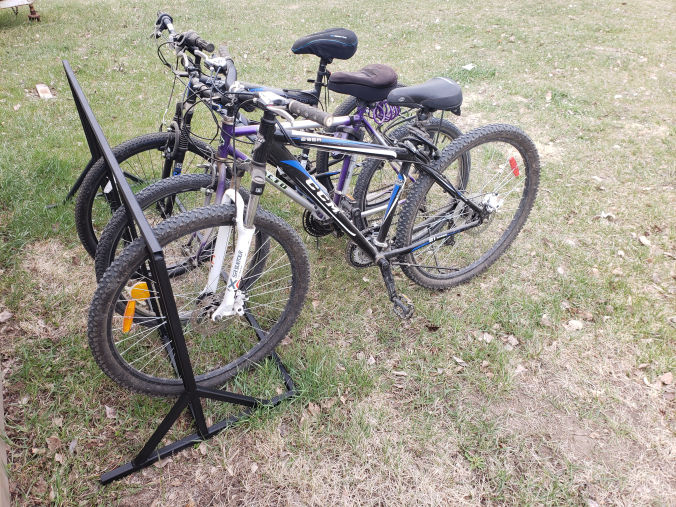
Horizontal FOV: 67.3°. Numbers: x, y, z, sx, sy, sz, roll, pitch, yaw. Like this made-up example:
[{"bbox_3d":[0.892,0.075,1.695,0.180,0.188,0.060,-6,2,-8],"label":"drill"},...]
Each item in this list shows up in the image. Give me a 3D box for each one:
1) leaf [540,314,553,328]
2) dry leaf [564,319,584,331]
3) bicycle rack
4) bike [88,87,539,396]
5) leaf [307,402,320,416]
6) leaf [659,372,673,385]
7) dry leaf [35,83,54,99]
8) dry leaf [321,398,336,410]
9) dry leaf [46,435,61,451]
[{"bbox_3d":[0.851,0.277,2.071,0.050,0.020,0.065,18,41,23],"label":"leaf"},{"bbox_3d":[0.957,0.289,2.054,0.075,0.020,0.060,21,42,26],"label":"dry leaf"},{"bbox_3d":[-0.891,-0.177,2.094,0.650,0.760,1.884,-19,40,-23],"label":"bicycle rack"},{"bbox_3d":[0.071,-0.128,1.763,1.830,1.060,0.640,-19,41,-24],"label":"bike"},{"bbox_3d":[-0.084,0.534,1.739,0.048,0.020,0.055,-3,37,-4],"label":"leaf"},{"bbox_3d":[1.183,0.451,1.834,0.052,0.020,0.052,30,46,34],"label":"leaf"},{"bbox_3d":[-2.508,-1.391,4.346,0.130,0.040,0.280,-19,41,-23],"label":"dry leaf"},{"bbox_3d":[-0.033,0.522,1.755,0.055,0.020,0.050,-2,37,-2],"label":"dry leaf"},{"bbox_3d":[-0.922,0.612,1.645,0.048,0.020,0.058,-31,46,-34],"label":"dry leaf"}]

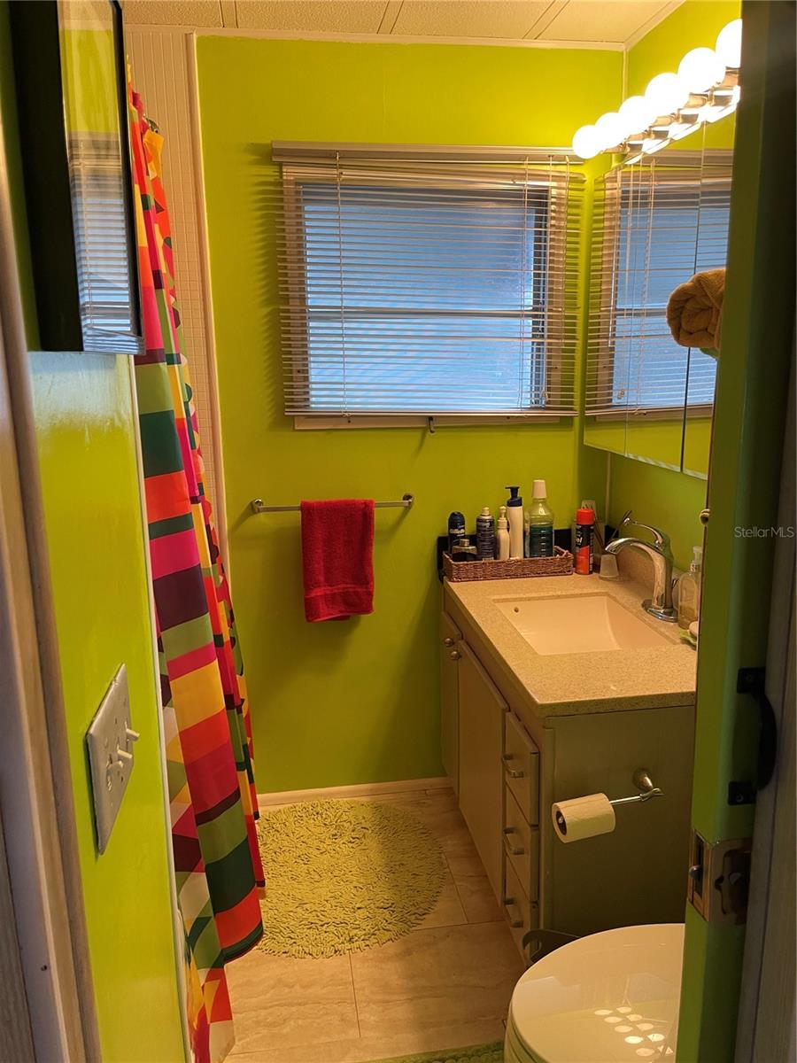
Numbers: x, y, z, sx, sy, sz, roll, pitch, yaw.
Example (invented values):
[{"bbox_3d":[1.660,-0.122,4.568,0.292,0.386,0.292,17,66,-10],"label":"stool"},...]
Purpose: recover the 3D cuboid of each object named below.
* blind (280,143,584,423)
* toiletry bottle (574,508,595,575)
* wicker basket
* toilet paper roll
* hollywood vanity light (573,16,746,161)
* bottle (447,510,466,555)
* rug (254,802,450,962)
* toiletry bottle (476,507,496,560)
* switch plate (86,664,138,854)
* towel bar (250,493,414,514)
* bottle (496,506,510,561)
[{"bbox_3d":[0.098,-0.669,2.295,0.850,0.720,0.090,-3,13,-8],"label":"blind"},{"bbox_3d":[0.559,0.025,2.395,0.056,0.201,0.056,3,13,18],"label":"toiletry bottle"},{"bbox_3d":[0.343,0.101,2.484,0.388,0.062,0.125,-3,12,-8],"label":"wicker basket"},{"bbox_3d":[0.370,0.573,1.598,0.102,0.076,0.076,-7,13,-13],"label":"toilet paper roll"},{"bbox_3d":[0.634,-0.975,1.835,0.198,0.115,0.914,-3,12,-8],"label":"hollywood vanity light"},{"bbox_3d":[0.180,0.036,2.462,0.053,0.193,0.053,-3,12,-8],"label":"bottle"},{"bbox_3d":[-0.212,0.938,2.242,0.700,0.035,0.700,-3,13,-8],"label":"rug"},{"bbox_3d":[0.268,0.030,2.448,0.056,0.206,0.056,-3,12,-8],"label":"toiletry bottle"},{"bbox_3d":[-0.266,0.211,0.769,0.018,0.116,0.162,-3,12,-8],"label":"switch plate"},{"bbox_3d":[-0.189,-0.083,2.366,0.490,0.046,0.075,-3,13,-8],"label":"towel bar"},{"bbox_3d":[0.314,0.028,2.378,0.041,0.203,0.043,-1,12,-2],"label":"bottle"}]

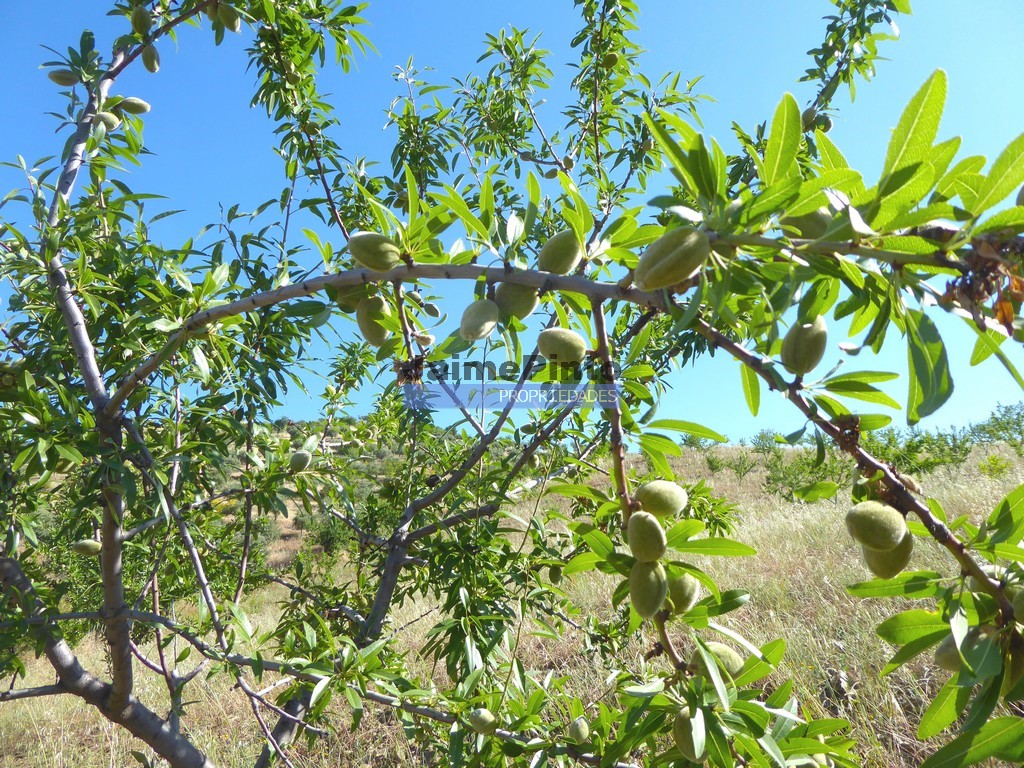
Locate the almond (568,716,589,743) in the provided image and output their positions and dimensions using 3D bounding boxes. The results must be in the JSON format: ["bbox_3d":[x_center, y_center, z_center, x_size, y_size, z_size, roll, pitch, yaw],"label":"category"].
[{"bbox_3d":[0.094,0.491,1.050,0.027,0.038,0.026,3,-6,0],"label":"almond"}]

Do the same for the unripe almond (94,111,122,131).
[{"bbox_3d":[-0.520,-0.339,0.950,0.038,0.023,0.022,14,0,-12],"label":"unripe almond"}]

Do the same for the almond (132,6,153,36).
[{"bbox_3d":[-0.475,-0.466,0.950,0.024,0.038,0.022,-16,-3,-9],"label":"almond"}]

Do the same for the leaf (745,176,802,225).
[{"bbox_3d":[0.141,-0.100,0.400,0.041,0.013,0.006,-38,-22,12],"label":"leaf"}]

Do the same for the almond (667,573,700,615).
[{"bbox_3d":[0.132,0.164,0.580,0.028,0.039,0.027,36,-32,19],"label":"almond"}]

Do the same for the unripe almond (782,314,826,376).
[{"bbox_3d":[0.192,-0.026,0.485,0.029,0.042,0.027,11,7,21],"label":"unripe almond"}]

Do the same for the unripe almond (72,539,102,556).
[{"bbox_3d":[-0.586,0.226,1.020,0.041,0.024,0.024,9,-15,-28],"label":"unripe almond"}]

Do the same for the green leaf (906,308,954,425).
[{"bbox_3d":[0.243,-0.010,0.430,0.025,0.067,0.011,-5,0,17],"label":"green leaf"}]

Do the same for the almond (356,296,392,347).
[{"bbox_3d":[-0.106,-0.049,0.575,0.025,0.040,0.025,-12,-3,0],"label":"almond"}]

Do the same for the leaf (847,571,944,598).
[{"bbox_3d":[0.250,0.131,0.480,0.064,0.006,0.018,-2,35,-3],"label":"leaf"}]

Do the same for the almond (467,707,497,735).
[{"bbox_3d":[-0.030,0.347,0.760,0.036,0.025,0.023,50,-22,-24],"label":"almond"}]

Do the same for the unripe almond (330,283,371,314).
[{"bbox_3d":[-0.123,-0.068,0.570,0.038,0.027,0.026,31,0,-14],"label":"unripe almond"}]

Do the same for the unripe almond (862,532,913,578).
[{"bbox_3d":[0.244,0.107,0.480,0.031,0.038,0.027,12,0,21],"label":"unripe almond"}]

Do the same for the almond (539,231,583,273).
[{"bbox_3d":[0.037,-0.100,0.560,0.028,0.039,0.025,38,0,0],"label":"almond"}]

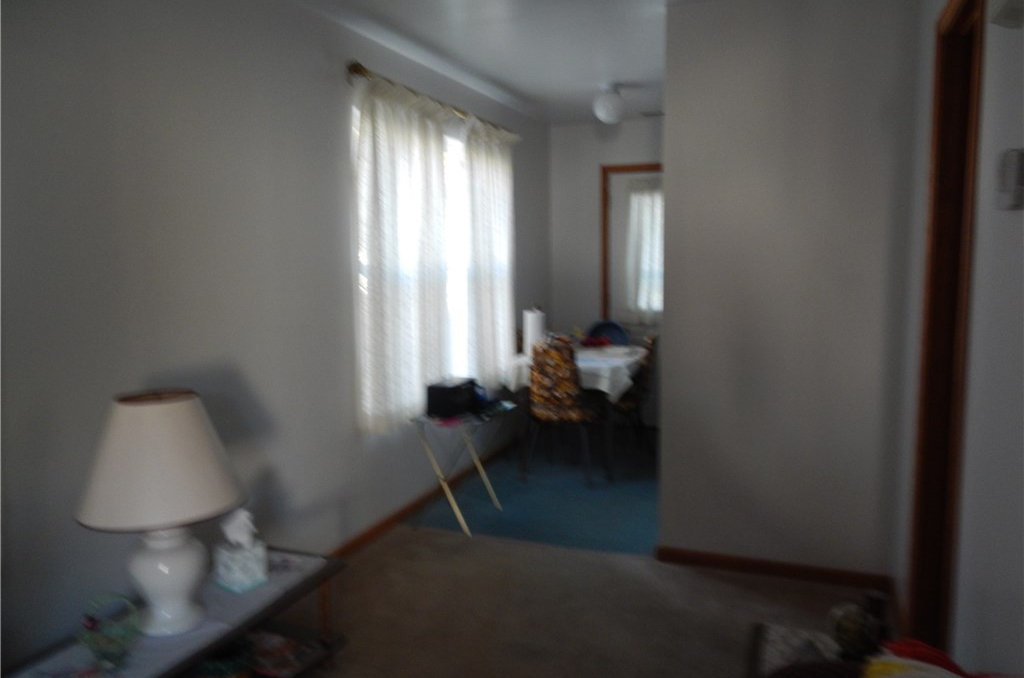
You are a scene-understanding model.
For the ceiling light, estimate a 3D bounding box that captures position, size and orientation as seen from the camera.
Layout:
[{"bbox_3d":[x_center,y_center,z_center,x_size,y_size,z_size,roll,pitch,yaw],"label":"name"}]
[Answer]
[{"bbox_3d":[0.599,-1.451,4.571,0.200,0.230,0.200,2,7,22],"label":"ceiling light"}]

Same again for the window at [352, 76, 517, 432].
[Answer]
[{"bbox_3d":[-0.330,-0.449,4.171,0.110,1.610,1.890,2,7,22],"label":"window"}]

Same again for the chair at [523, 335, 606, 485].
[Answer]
[{"bbox_3d":[0.330,0.433,4.628,0.440,0.890,0.500,2,6,19],"label":"chair"}]

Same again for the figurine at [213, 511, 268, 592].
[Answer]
[{"bbox_3d":[-0.824,0.638,2.245,0.115,0.215,0.115,1,6,16],"label":"figurine"}]

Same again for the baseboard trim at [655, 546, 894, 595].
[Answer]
[{"bbox_3d":[1.104,0.995,3.209,0.950,0.066,0.016,2,7,22],"label":"baseboard trim"}]

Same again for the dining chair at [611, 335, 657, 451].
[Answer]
[{"bbox_3d":[0.713,0.406,4.902,0.500,0.880,0.430,2,7,22],"label":"dining chair"}]

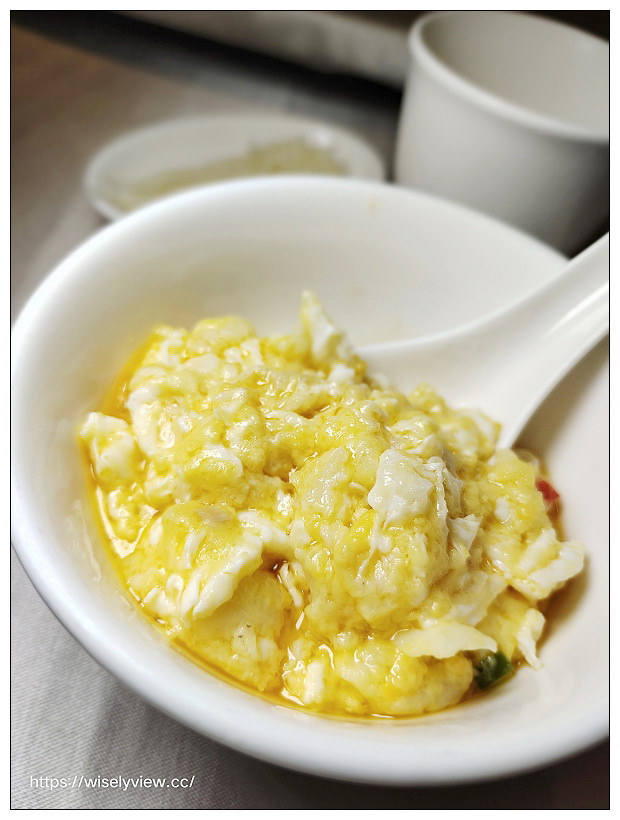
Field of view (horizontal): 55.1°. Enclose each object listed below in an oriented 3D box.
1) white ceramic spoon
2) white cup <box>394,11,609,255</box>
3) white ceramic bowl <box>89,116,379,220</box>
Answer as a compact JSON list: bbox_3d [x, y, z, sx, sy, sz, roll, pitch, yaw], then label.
[{"bbox_3d":[0.043,-0.014,0.122,0.132,0.048,0.043,-20,48,-11],"label":"white ceramic spoon"},{"bbox_3d":[0.061,-0.072,0.192,0.079,0.071,0.079,12,51,0],"label":"white cup"},{"bbox_3d":[-0.021,-0.068,0.206,0.100,0.023,0.100,4,52,-6],"label":"white ceramic bowl"}]

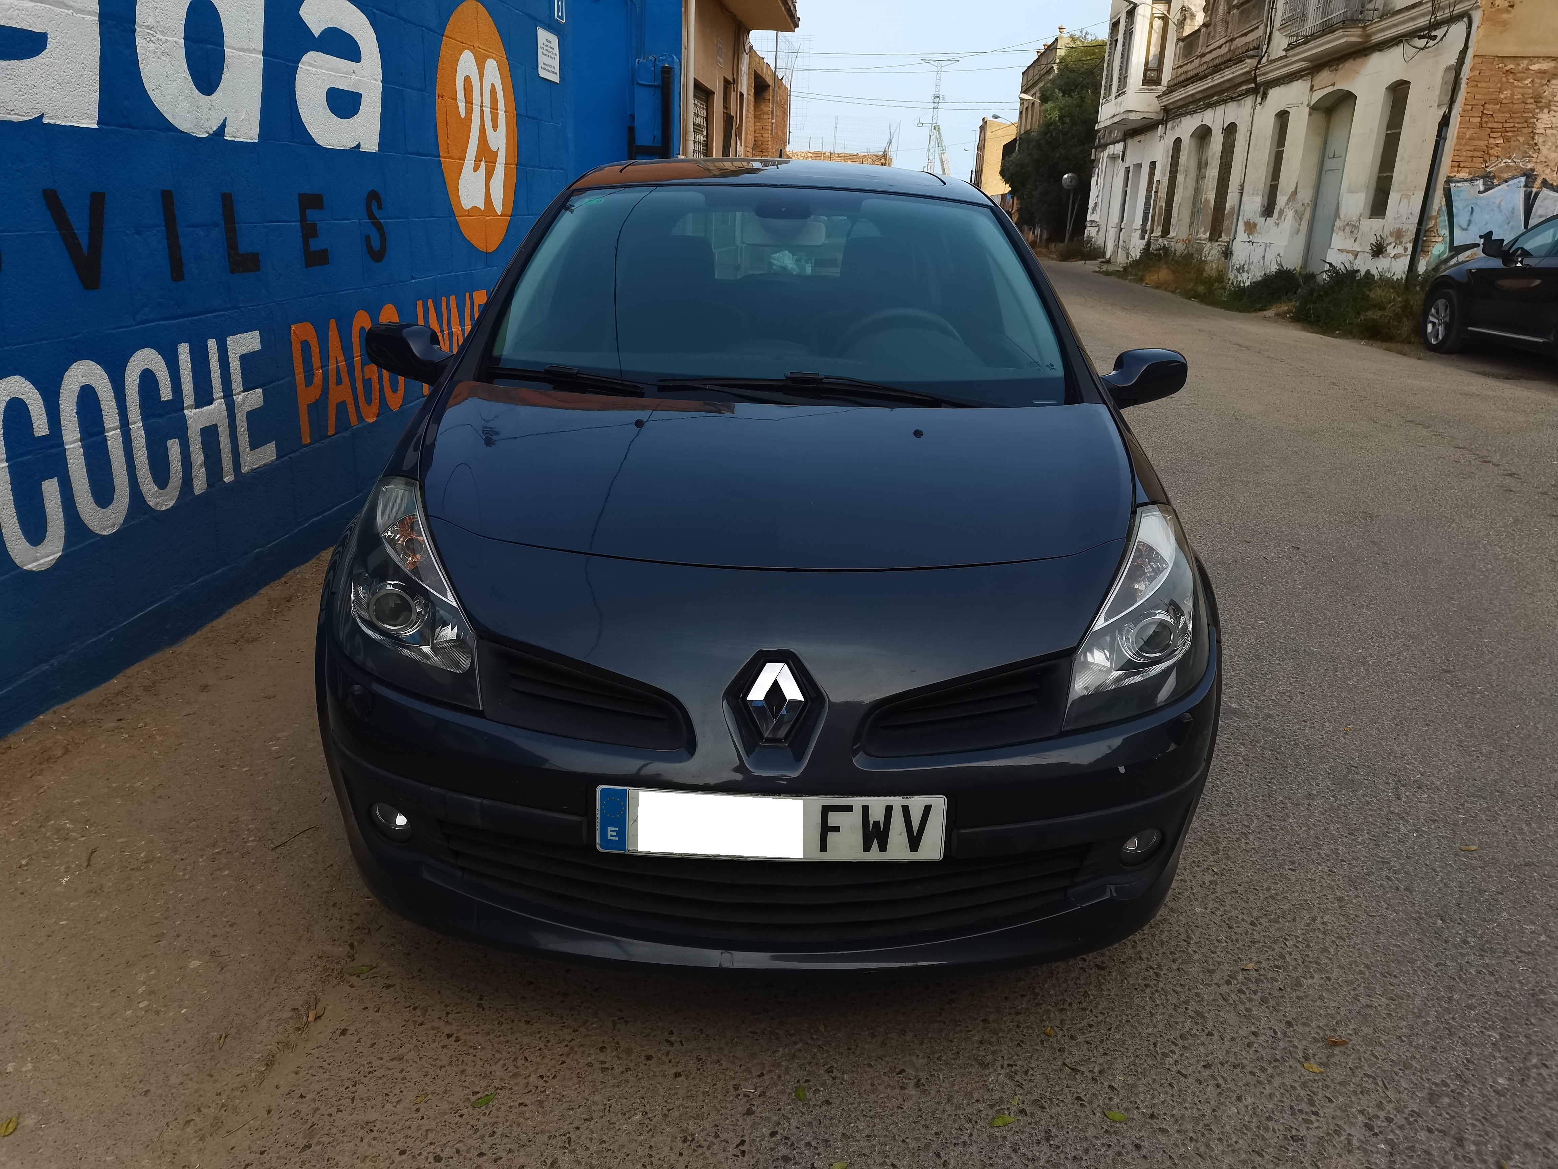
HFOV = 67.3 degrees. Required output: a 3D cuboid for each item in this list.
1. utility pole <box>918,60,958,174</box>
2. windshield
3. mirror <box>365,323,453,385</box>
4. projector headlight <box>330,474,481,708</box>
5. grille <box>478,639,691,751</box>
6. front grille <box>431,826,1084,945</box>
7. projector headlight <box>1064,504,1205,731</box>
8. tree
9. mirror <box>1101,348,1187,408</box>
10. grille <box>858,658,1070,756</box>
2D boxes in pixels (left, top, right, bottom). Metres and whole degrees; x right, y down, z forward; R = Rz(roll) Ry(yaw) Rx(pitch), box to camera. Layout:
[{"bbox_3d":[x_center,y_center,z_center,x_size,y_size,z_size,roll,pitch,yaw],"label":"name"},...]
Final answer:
[{"bbox_3d":[12.920,-37.391,98.085,3.224,12.261,0.900,2,18,0],"label":"utility pole"},{"bbox_3d":[0.004,-0.712,2.908,1.400,0.172,0.939,2,51,-1],"label":"windshield"},{"bbox_3d":[-0.904,-0.569,2.863,0.217,0.142,0.125,2,18,-1],"label":"mirror"},{"bbox_3d":[-0.610,-0.003,2.026,0.350,0.250,0.460,4,19,5],"label":"projector headlight"},{"bbox_3d":[-0.299,0.168,1.790,0.363,0.114,0.086,7,19,14],"label":"grille"},{"bbox_3d":[-0.024,0.495,1.901,1.093,0.125,0.205,2,18,-1],"label":"front grille"},{"bbox_3d":[0.601,0.036,2.047,0.350,0.250,0.460,0,19,-7],"label":"projector headlight"},{"bbox_3d":[8.892,-13.993,37.409,4.000,6.133,4.000,2,18,0],"label":"tree"},{"bbox_3d":[0.902,-0.510,2.893,0.217,0.142,0.125,2,18,-1],"label":"mirror"},{"bbox_3d":[0.287,0.187,1.800,0.363,0.114,0.086,-3,19,-16],"label":"grille"}]

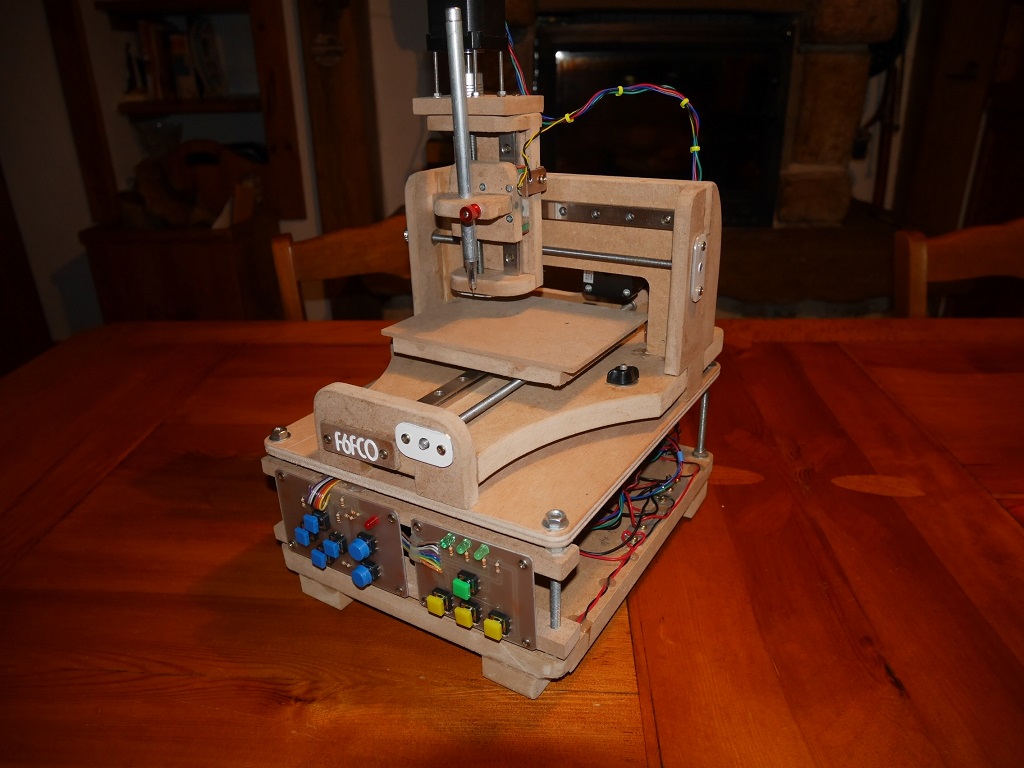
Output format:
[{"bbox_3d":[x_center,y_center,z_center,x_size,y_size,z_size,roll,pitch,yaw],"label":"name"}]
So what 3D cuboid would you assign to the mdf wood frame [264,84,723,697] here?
[{"bbox_3d":[0.001,-0.030,0.524,0.235,0.337,0.298,12,26,29],"label":"mdf wood frame"}]

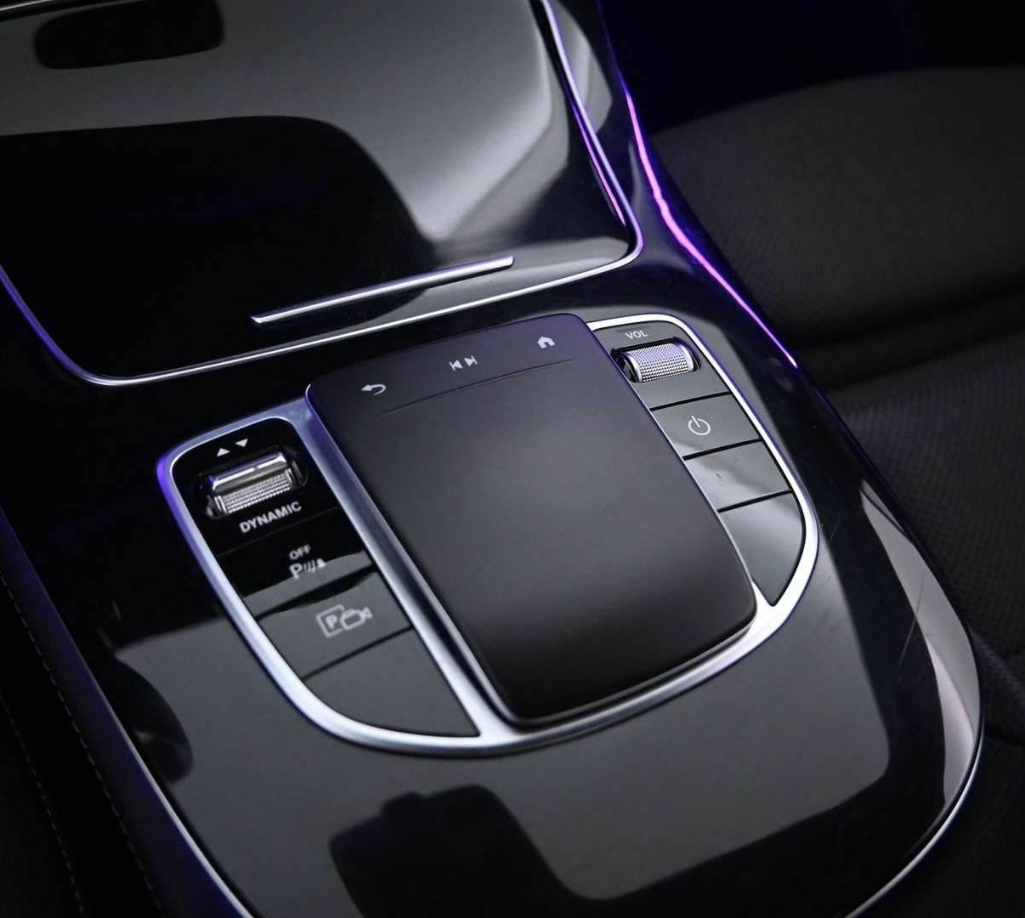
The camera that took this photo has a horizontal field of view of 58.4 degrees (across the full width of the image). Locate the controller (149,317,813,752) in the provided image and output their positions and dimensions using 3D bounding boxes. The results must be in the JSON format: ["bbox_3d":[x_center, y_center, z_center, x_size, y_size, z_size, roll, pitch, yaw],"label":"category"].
[{"bbox_3d":[0.004,0.016,0.242,0.166,0.018,0.118,-17,55,-24],"label":"controller"}]

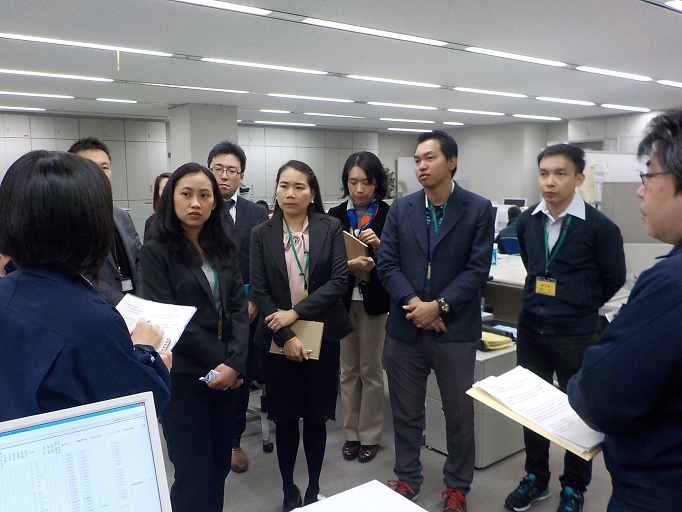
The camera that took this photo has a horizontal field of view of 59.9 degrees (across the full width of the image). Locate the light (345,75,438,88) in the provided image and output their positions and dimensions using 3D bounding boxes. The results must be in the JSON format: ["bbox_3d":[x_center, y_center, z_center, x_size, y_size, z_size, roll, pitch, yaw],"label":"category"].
[{"bbox_3d":[0.557,-1.746,5.864,1.230,0.060,0.150,-6,9,-36],"label":"light"}]

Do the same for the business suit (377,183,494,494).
[{"bbox_3d":[0.428,0.409,2.710,0.530,1.481,0.310,3,8,23],"label":"business suit"}]

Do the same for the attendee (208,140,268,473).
[{"bbox_3d":[-0.586,0.256,3.107,0.480,1.697,0.320,-1,7,-7],"label":"attendee"}]

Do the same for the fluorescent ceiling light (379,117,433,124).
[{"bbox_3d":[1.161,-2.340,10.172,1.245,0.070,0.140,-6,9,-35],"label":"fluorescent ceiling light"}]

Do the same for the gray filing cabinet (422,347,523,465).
[{"bbox_3d":[0.847,0.796,3.397,0.580,0.605,0.395,-6,9,-36],"label":"gray filing cabinet"}]

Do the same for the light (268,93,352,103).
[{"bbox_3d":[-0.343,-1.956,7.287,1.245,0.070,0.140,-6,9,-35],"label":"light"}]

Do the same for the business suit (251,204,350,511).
[{"bbox_3d":[-0.181,0.472,2.712,0.470,1.359,0.340,-1,7,-1],"label":"business suit"}]

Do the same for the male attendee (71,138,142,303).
[{"bbox_3d":[-1.203,0.292,2.986,0.500,1.750,0.320,-8,11,-44],"label":"male attendee"}]

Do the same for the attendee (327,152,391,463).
[{"bbox_3d":[0.105,0.270,3.190,0.430,1.634,0.360,1,7,10],"label":"attendee"}]

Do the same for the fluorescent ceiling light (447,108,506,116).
[{"bbox_3d":[2.034,-2.155,8.812,1.230,0.060,0.150,-6,9,-36],"label":"fluorescent ceiling light"}]

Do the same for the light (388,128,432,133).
[{"bbox_3d":[1.437,-2.590,12.098,1.230,0.060,0.150,-6,9,-36],"label":"light"}]

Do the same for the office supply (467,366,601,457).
[{"bbox_3d":[0.503,0.358,1.437,0.230,0.030,0.310,-10,28,-44],"label":"office supply"}]

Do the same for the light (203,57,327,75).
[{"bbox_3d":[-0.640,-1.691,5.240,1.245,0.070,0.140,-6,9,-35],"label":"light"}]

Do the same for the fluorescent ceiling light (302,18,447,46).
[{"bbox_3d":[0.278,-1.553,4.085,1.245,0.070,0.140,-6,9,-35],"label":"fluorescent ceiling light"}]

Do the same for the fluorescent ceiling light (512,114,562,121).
[{"bbox_3d":[3.225,-2.284,9.698,1.230,0.060,0.150,-6,9,-36],"label":"fluorescent ceiling light"}]

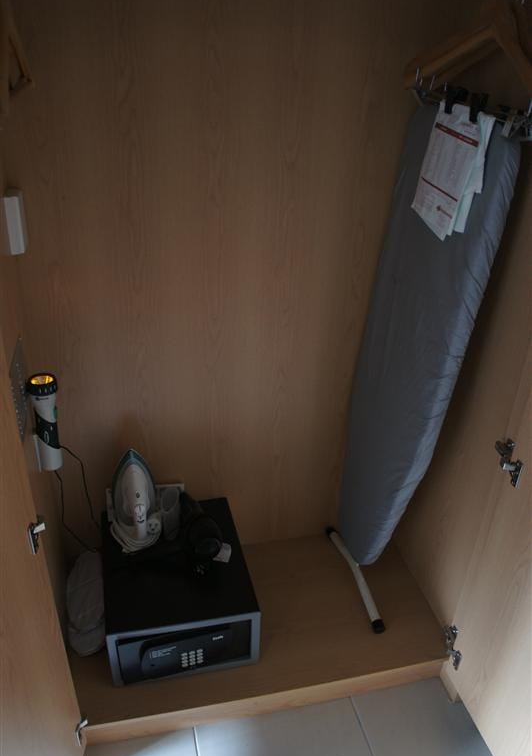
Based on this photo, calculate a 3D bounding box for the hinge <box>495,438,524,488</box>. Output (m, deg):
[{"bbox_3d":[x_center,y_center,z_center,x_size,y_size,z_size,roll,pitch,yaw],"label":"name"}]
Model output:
[{"bbox_3d":[0.491,0.170,1.206,0.032,0.052,0.080,-4,30,-13],"label":"hinge"}]

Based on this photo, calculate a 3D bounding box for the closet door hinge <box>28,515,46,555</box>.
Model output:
[{"bbox_3d":[-0.375,0.255,0.983,0.030,0.052,0.055,-4,30,-13],"label":"closet door hinge"}]

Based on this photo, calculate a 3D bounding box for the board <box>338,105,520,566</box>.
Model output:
[{"bbox_3d":[0.316,0.005,1.400,0.060,1.180,0.350,-4,31,-16],"label":"board"}]

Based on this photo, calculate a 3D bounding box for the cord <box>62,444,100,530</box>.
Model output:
[{"bbox_3d":[-0.470,0.282,1.523,0.080,0.340,0.090,-4,30,-13],"label":"cord"}]

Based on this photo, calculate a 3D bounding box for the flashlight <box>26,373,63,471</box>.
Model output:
[{"bbox_3d":[-0.493,0.105,1.357,0.070,0.245,0.066,-4,30,-13],"label":"flashlight"}]

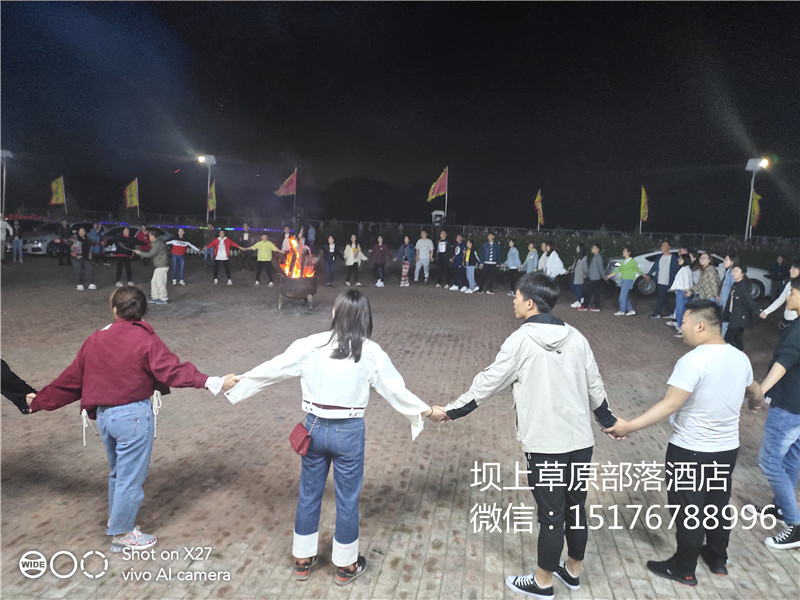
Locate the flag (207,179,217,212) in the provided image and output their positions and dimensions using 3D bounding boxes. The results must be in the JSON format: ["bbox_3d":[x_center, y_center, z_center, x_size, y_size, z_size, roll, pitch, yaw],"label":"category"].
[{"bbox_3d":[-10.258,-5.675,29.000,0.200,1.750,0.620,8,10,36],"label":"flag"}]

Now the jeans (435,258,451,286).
[{"bbox_3d":[1.342,-0.883,16.782,0.460,0.920,0.300,4,9,14],"label":"jeans"}]

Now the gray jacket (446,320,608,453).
[{"bbox_3d":[0.684,0.450,2.828,0.860,0.710,0.420,-1,8,-18],"label":"gray jacket"}]

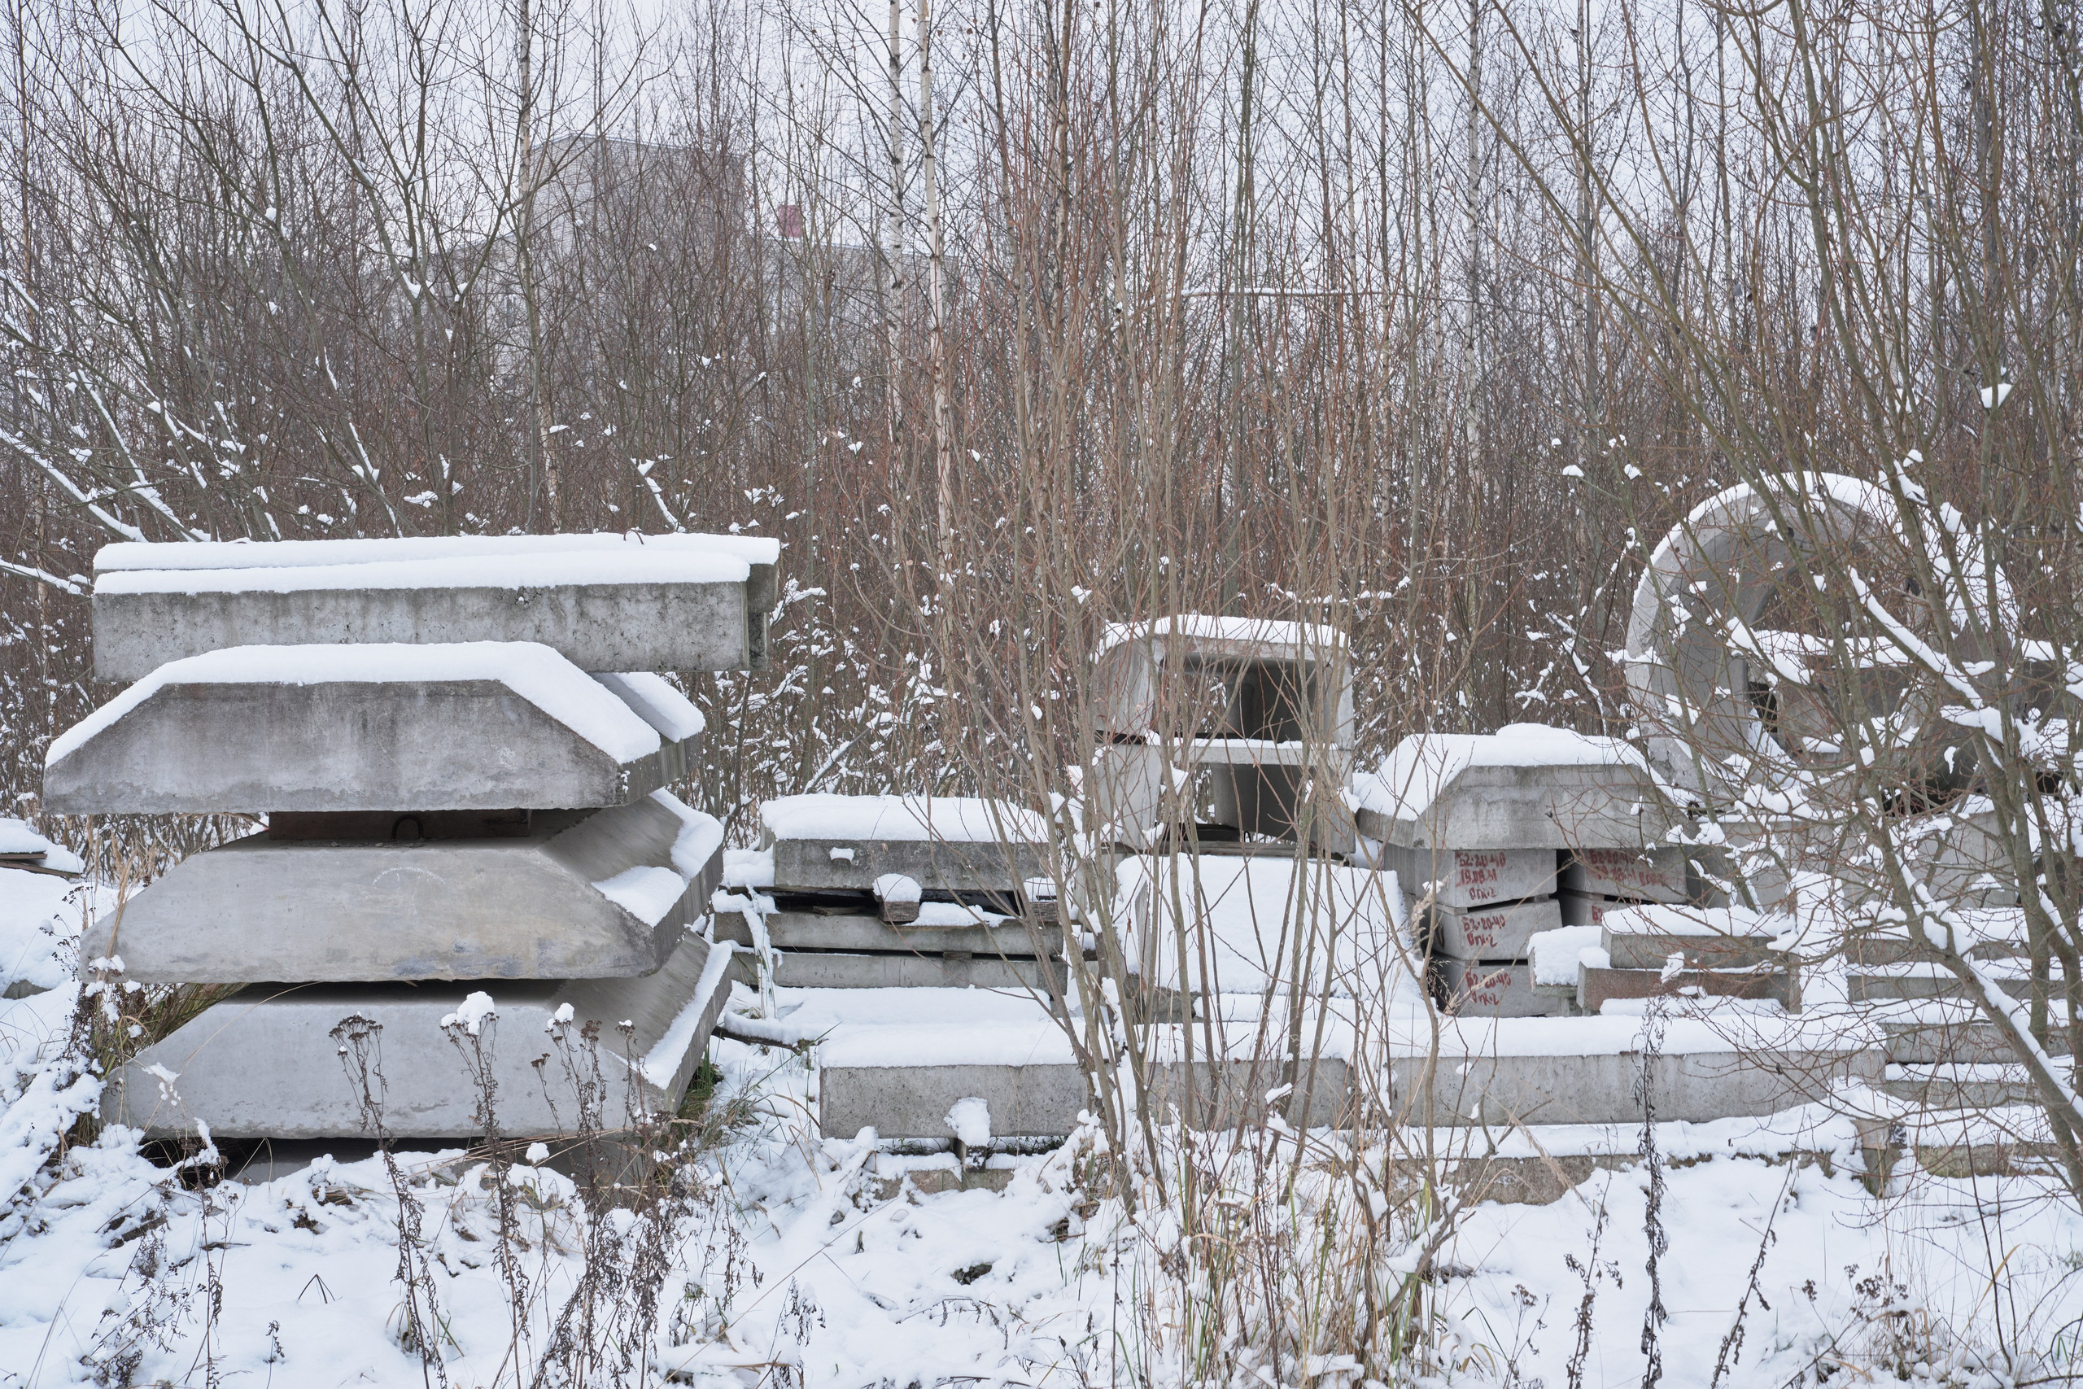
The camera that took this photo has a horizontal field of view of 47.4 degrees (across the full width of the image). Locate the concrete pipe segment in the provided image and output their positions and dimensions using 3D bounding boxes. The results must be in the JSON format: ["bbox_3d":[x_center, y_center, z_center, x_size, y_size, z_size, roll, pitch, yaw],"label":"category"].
[{"bbox_3d":[2.980,-0.160,9.050,1.200,1.200,0.840,0,0,42],"label":"concrete pipe segment"}]

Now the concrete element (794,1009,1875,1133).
[{"bbox_3d":[0.885,1.135,6.990,3.000,0.205,0.540,-1,0,-1],"label":"concrete element"}]

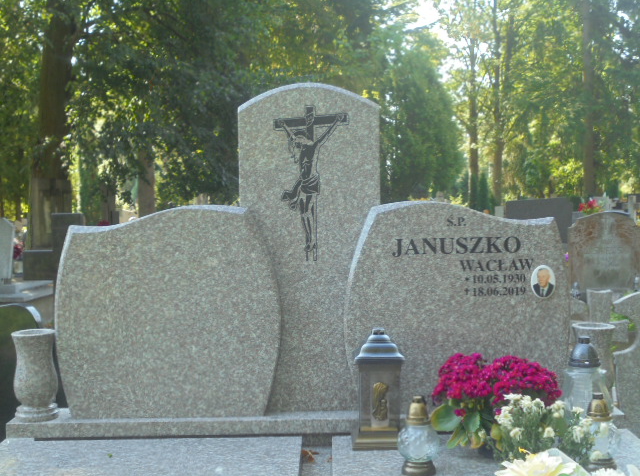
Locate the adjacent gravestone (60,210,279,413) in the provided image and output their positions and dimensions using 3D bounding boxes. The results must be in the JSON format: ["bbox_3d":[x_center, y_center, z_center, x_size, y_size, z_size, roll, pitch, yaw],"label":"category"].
[{"bbox_3d":[-0.533,0.262,3.219,0.795,0.743,0.070,-1,3,0],"label":"adjacent gravestone"}]

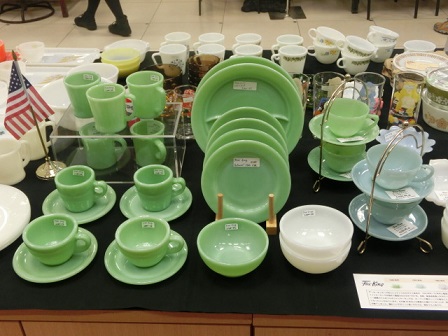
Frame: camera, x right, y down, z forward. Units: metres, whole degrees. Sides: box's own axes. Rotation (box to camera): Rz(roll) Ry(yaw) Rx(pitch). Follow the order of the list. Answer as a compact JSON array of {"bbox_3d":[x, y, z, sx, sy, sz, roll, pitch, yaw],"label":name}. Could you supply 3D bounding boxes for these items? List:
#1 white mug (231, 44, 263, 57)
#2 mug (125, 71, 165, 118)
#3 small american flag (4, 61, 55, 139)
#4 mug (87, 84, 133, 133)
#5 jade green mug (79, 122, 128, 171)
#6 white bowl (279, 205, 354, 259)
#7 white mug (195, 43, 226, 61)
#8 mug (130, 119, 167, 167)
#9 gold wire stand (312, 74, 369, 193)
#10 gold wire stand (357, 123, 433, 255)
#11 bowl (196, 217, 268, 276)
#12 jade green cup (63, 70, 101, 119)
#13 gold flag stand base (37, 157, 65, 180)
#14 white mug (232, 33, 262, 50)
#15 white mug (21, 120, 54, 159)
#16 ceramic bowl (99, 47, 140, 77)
[{"bbox_3d":[0.071,-0.333,1.574,0.108,0.086,0.083,-25,41,-31],"label":"white mug"},{"bbox_3d":[-0.161,-0.154,1.089,0.081,0.084,0.110,-28,44,-33],"label":"mug"},{"bbox_3d":[-0.429,-0.145,1.068,0.113,0.185,0.050,-8,35,-9],"label":"small american flag"},{"bbox_3d":[-0.237,-0.128,1.075,0.106,0.088,0.081,-6,34,-7],"label":"mug"},{"bbox_3d":[-0.273,-0.049,1.152,0.113,0.086,0.084,8,36,11],"label":"jade green mug"},{"bbox_3d":[0.164,0.127,0.880,0.127,0.058,0.127,-1,34,1],"label":"white bowl"},{"bbox_3d":[-0.048,-0.326,1.524,0.115,0.081,0.087,-25,42,-30],"label":"white mug"},{"bbox_3d":[-0.166,-0.050,1.147,0.078,0.087,0.107,-23,41,-28],"label":"mug"},{"bbox_3d":[0.255,-0.090,1.062,0.136,0.246,0.139,-1,35,0],"label":"gold wire stand"},{"bbox_3d":[0.319,0.020,0.912,0.148,0.235,0.155,-2,34,0],"label":"gold wire stand"},{"bbox_3d":[0.018,0.152,0.888,0.127,0.058,0.127,-1,34,1],"label":"bowl"},{"bbox_3d":[-0.298,-0.159,1.102,0.108,0.084,0.079,14,38,20],"label":"jade green cup"},{"bbox_3d":[-0.412,-0.008,1.165,0.072,0.036,0.072,-1,34,0],"label":"gold flag stand base"},{"bbox_3d":[0.074,-0.389,1.656,0.108,0.086,0.083,-27,42,-32],"label":"white mug"},{"bbox_3d":[-0.456,-0.077,1.192,0.117,0.086,0.087,-8,36,-10],"label":"white mug"},{"bbox_3d":[-0.333,-0.339,1.618,0.124,0.067,0.124,-2,34,0],"label":"ceramic bowl"}]

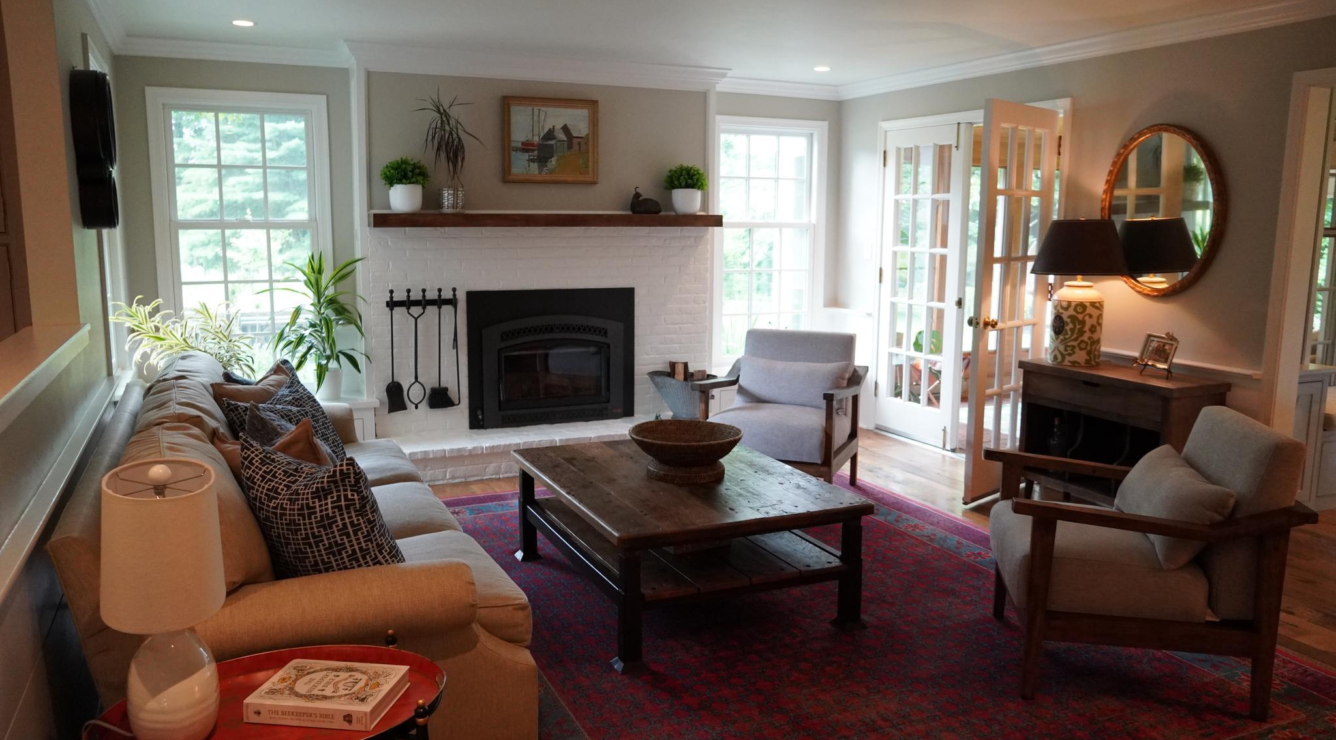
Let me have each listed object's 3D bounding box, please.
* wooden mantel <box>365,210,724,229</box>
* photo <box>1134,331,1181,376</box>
[{"bbox_3d":[-0.666,-0.889,5.981,2.144,0.073,0.223,-4,10,-24],"label":"wooden mantel"},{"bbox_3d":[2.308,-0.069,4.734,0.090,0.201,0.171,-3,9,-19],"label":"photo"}]

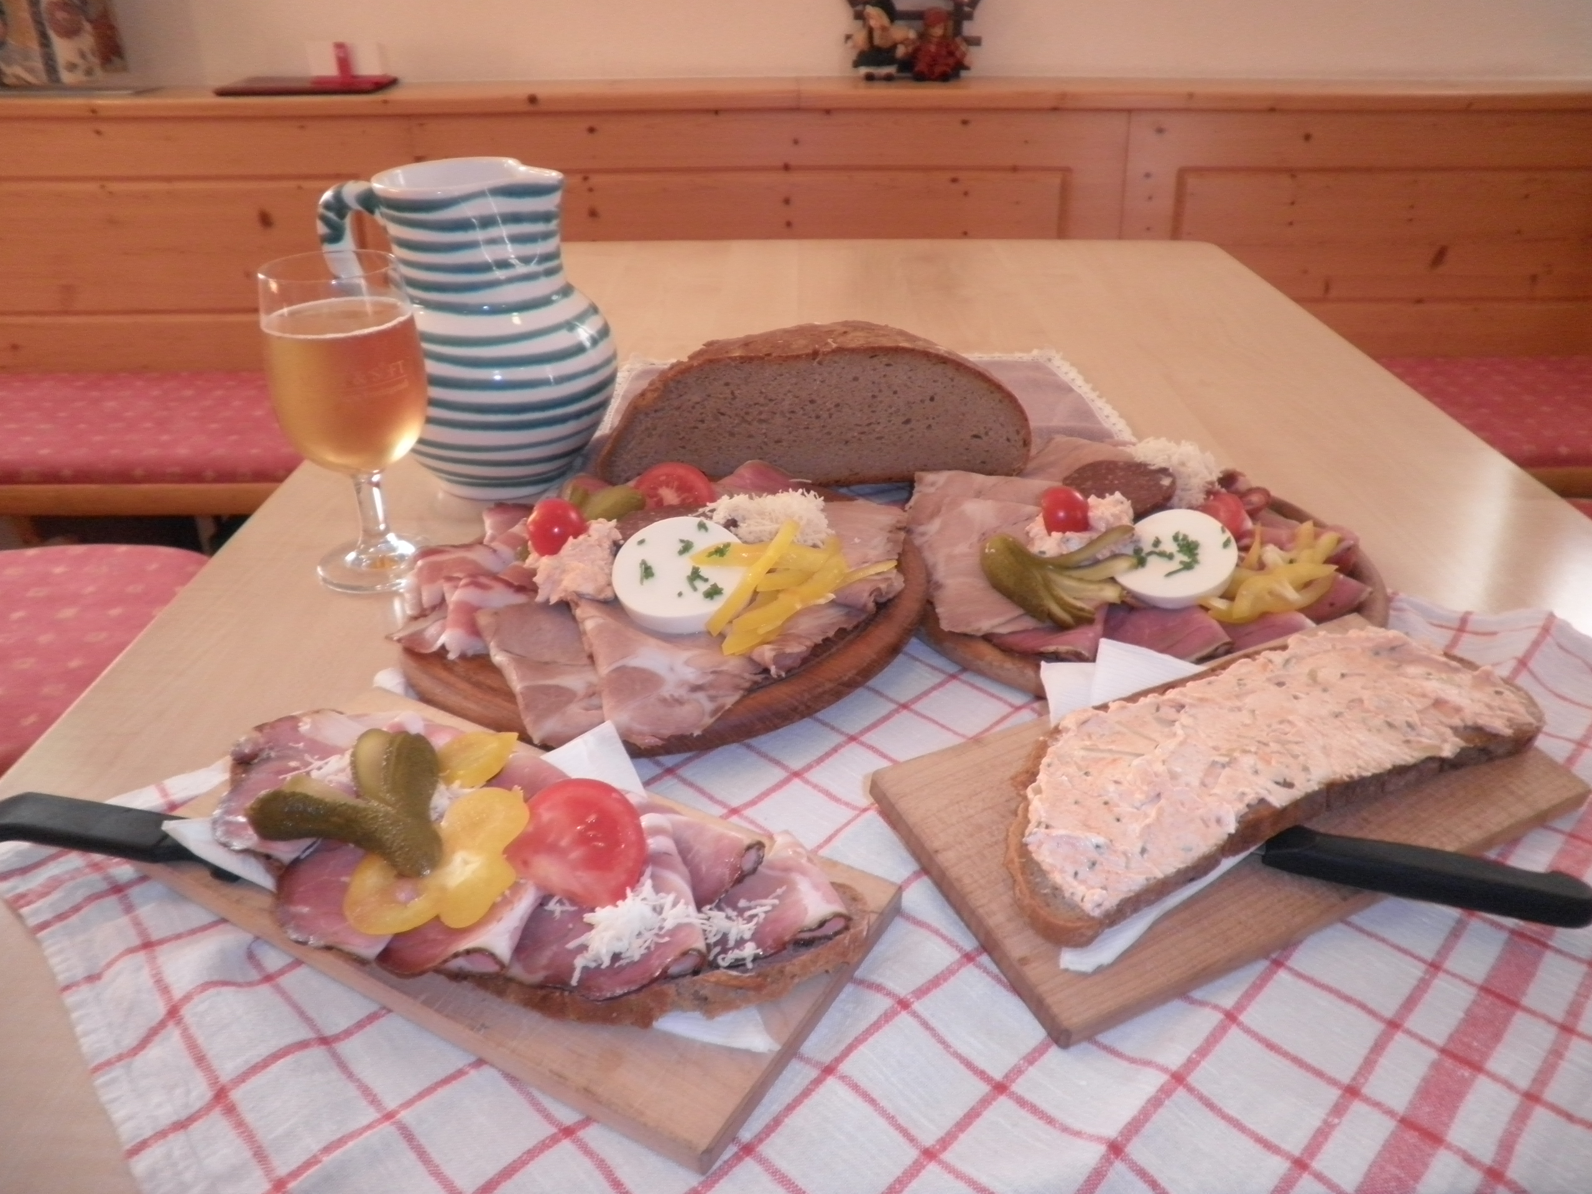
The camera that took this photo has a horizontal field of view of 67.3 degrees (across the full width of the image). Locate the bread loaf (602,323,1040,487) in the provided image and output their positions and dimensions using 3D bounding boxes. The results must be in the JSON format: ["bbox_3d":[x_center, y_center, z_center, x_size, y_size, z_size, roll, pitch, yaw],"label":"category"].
[{"bbox_3d":[0.007,-0.165,0.873,0.292,0.104,0.165,-1,29,-3],"label":"bread loaf"}]

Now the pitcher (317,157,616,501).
[{"bbox_3d":[-0.216,-0.173,0.780,0.183,0.205,0.158,8,30,13],"label":"pitcher"}]

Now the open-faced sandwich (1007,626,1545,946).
[{"bbox_3d":[0.188,0.063,0.493,0.265,0.026,0.096,-15,40,-22],"label":"open-faced sandwich"}]

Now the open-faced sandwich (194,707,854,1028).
[{"bbox_3d":[-0.114,0.091,0.446,0.275,0.042,0.108,13,31,21],"label":"open-faced sandwich"}]

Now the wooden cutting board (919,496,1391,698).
[{"bbox_3d":[0.192,-0.013,0.687,0.274,0.022,0.274,0,29,0],"label":"wooden cutting board"}]

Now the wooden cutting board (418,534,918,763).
[{"bbox_3d":[-0.076,-0.006,0.669,0.284,0.022,0.284,0,29,0],"label":"wooden cutting board"}]

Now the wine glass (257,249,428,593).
[{"bbox_3d":[-0.243,-0.094,0.663,0.082,0.180,0.082,0,29,0],"label":"wine glass"}]

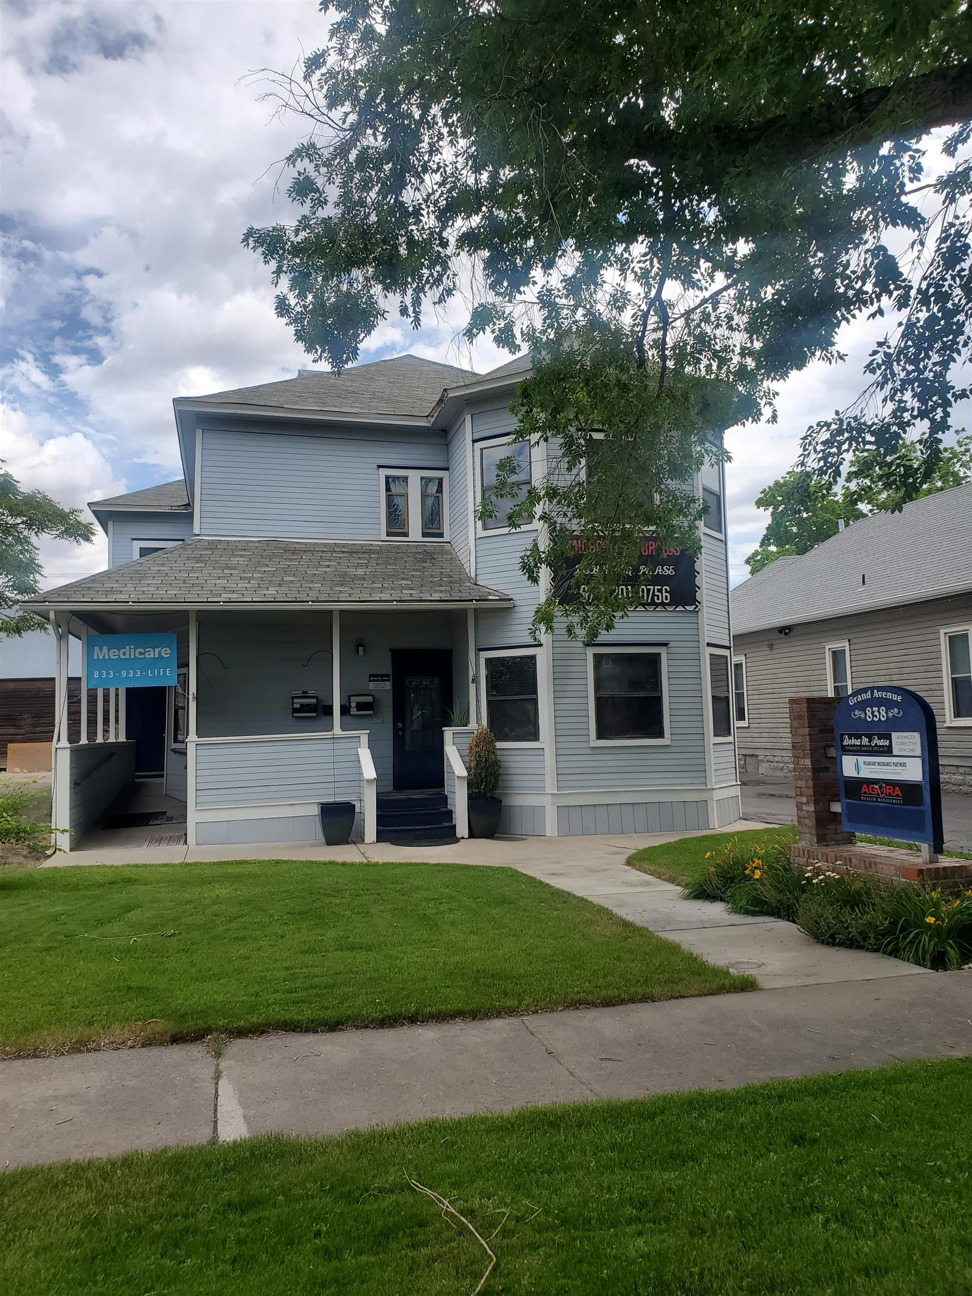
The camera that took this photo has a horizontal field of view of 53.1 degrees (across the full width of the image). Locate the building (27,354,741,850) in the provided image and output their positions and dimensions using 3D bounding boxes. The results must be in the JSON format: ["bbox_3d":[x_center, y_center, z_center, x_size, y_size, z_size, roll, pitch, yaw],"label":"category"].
[{"bbox_3d":[-2.642,-1.592,20.172,11.050,9.770,14.250,0,-5,-17],"label":"building"}]

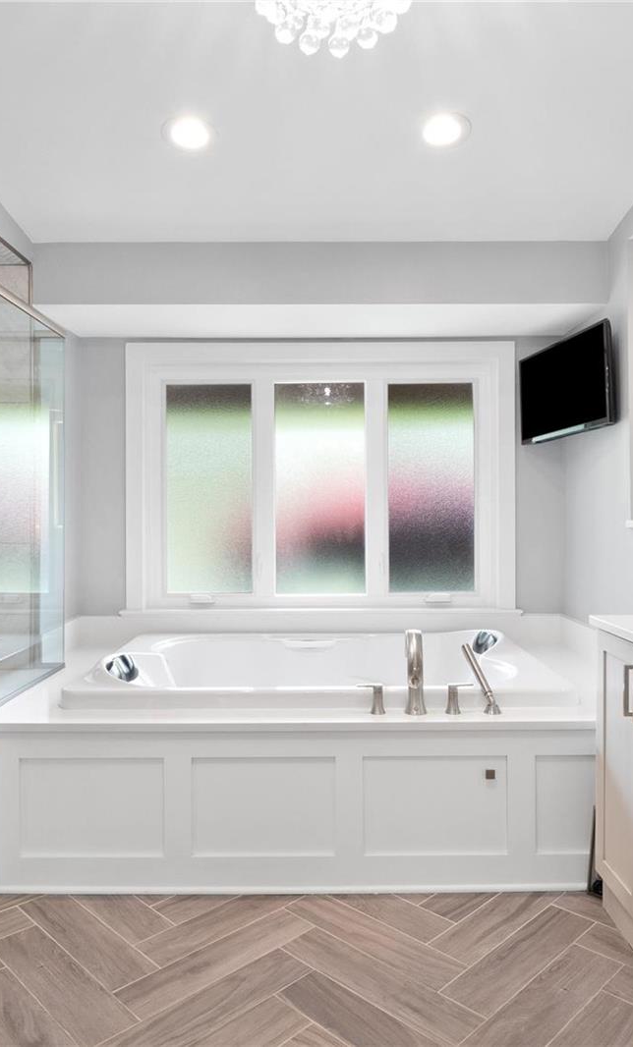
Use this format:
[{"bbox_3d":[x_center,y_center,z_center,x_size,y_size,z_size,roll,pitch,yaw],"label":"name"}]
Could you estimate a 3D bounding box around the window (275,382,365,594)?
[{"bbox_3d":[0.019,-0.182,3.657,0.469,1.111,0.040,0,1,0],"label":"window"}]

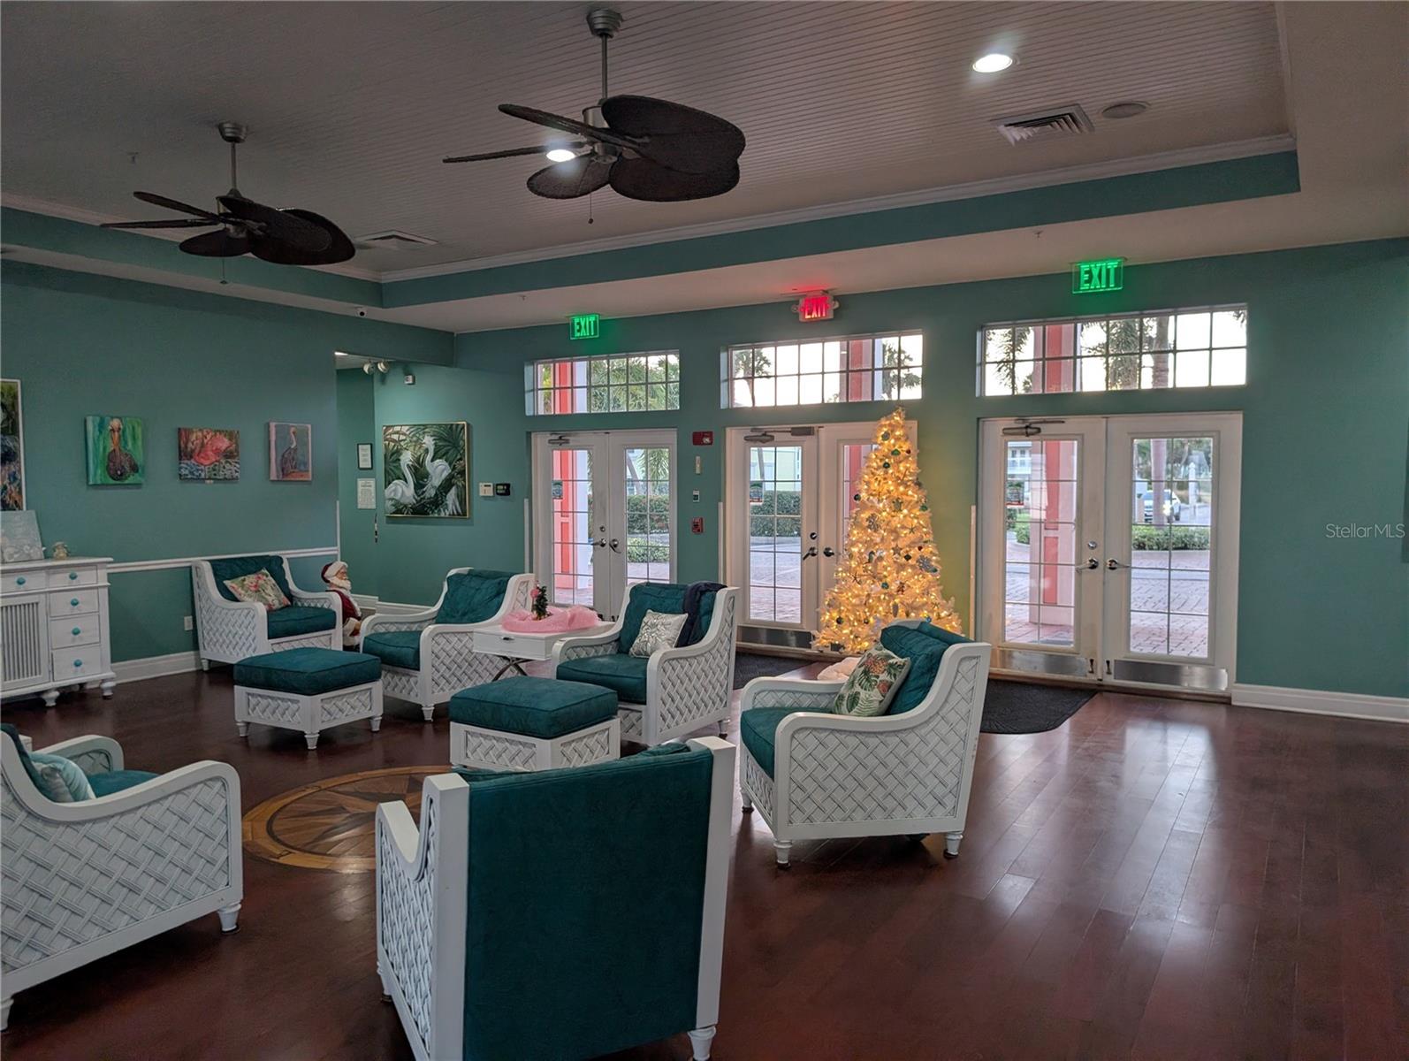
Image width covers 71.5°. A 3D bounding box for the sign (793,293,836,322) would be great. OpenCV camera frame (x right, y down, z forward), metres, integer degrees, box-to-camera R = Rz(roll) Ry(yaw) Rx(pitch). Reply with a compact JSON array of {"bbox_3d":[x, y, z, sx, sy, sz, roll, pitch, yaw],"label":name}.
[{"bbox_3d":[0.930,-1.878,8.183,0.420,0.240,0.085,2,4,32],"label":"sign"}]

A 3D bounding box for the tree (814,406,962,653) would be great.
[{"bbox_3d":[1.415,0.118,7.541,1.130,2.140,1.130,2,4,32],"label":"tree"}]

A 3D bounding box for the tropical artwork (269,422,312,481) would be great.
[{"bbox_3d":[-3.726,-0.700,8.816,0.042,0.510,0.395,2,4,31],"label":"tropical artwork"}]

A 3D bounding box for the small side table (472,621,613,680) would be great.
[{"bbox_3d":[-1.076,0.947,6.587,0.585,0.600,0.700,2,4,31],"label":"small side table"}]

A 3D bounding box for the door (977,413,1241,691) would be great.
[{"bbox_3d":[2.989,0.158,7.404,1.865,2.050,0.100,2,4,32],"label":"door"}]

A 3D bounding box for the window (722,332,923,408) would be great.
[{"bbox_3d":[1.023,-1.385,8.597,1.924,0.566,0.120,2,4,32],"label":"window"}]

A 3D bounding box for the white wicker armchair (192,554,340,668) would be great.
[{"bbox_3d":[-3.648,0.700,8.193,0.910,0.909,0.768,2,4,30],"label":"white wicker armchair"}]

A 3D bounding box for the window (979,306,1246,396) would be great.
[{"bbox_3d":[3.018,-1.321,7.350,1.867,0.559,0.120,2,4,32],"label":"window"}]

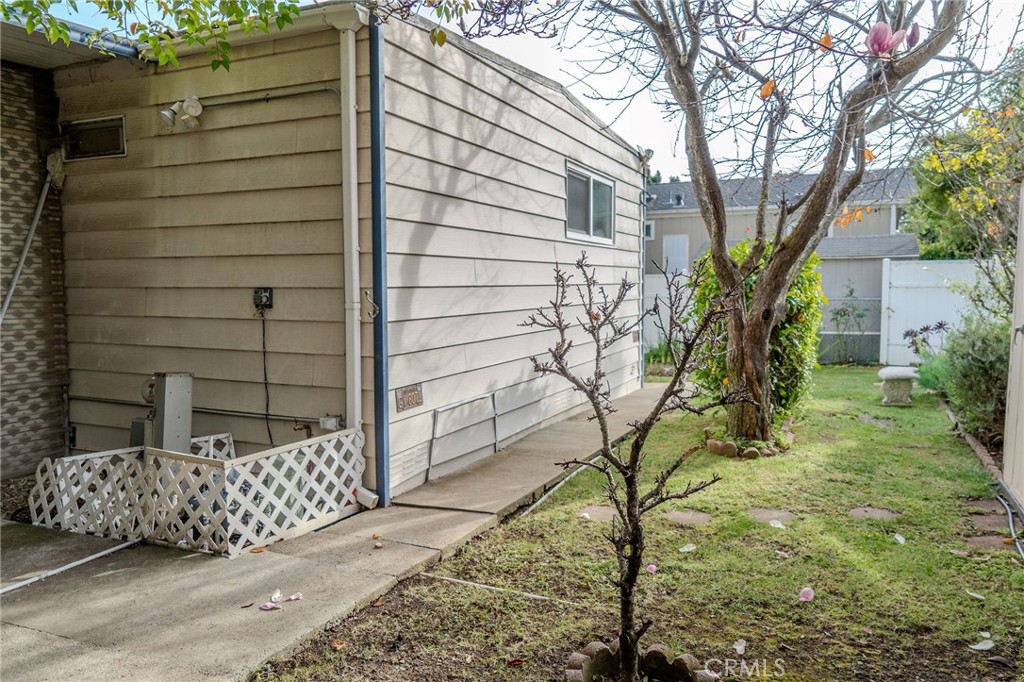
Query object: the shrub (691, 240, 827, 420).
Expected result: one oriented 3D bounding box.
[{"bbox_3d":[2.654,-0.116,7.271,1.400,1.850,1.300,2,5,20],"label":"shrub"}]

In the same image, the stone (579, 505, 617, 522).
[{"bbox_3d":[0.534,1.055,4.121,0.270,0.045,0.280,1,5,7],"label":"stone"}]

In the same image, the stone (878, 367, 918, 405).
[{"bbox_3d":[4.553,0.514,8.032,0.440,0.430,0.450,2,5,26],"label":"stone"}]

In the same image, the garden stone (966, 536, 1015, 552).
[{"bbox_3d":[2.560,1.095,3.640,0.280,0.045,0.230,2,5,20],"label":"garden stone"}]

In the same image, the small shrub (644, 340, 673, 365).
[{"bbox_3d":[2.442,0.212,11.283,0.500,0.420,0.450,2,5,26],"label":"small shrub"}]

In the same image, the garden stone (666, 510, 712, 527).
[{"bbox_3d":[1.054,1.062,4.041,0.280,0.045,0.280,1,5,15],"label":"garden stone"}]

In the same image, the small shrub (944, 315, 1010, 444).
[{"bbox_3d":[4.763,0.284,6.803,0.750,1.100,1.100,2,5,26],"label":"small shrub"}]

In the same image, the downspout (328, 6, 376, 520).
[{"bbox_3d":[-0.941,-0.443,4.053,0.220,2.850,0.110,2,5,22],"label":"downspout"}]

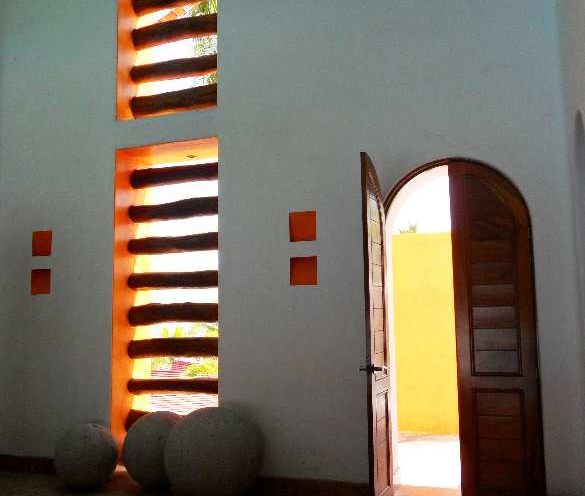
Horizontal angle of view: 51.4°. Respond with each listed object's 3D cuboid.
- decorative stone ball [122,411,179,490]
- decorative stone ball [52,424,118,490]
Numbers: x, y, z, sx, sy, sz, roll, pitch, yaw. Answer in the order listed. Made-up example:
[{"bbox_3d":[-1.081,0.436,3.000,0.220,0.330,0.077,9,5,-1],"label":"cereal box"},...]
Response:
[{"bbox_3d":[-1.051,1.628,4.924,0.607,0.607,0.607,-1,-5,0],"label":"decorative stone ball"},{"bbox_3d":[-1.679,1.696,4.964,0.498,0.498,0.498,-3,-6,18],"label":"decorative stone ball"}]

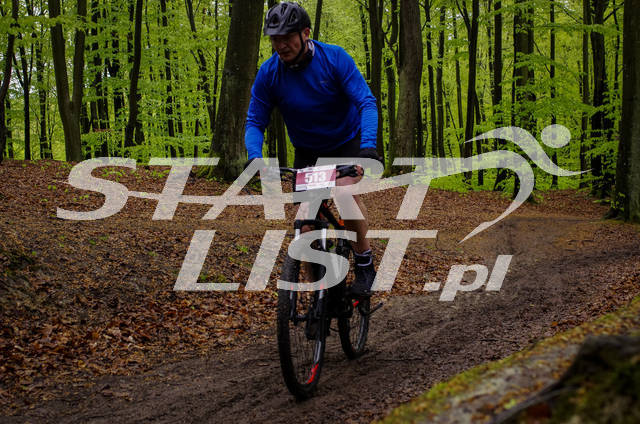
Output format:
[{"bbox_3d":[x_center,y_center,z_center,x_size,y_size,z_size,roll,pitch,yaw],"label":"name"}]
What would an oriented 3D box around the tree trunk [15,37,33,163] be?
[{"bbox_3d":[-6.106,-2.317,19.000,0.340,2.500,0.270,0,3,0],"label":"tree trunk"}]

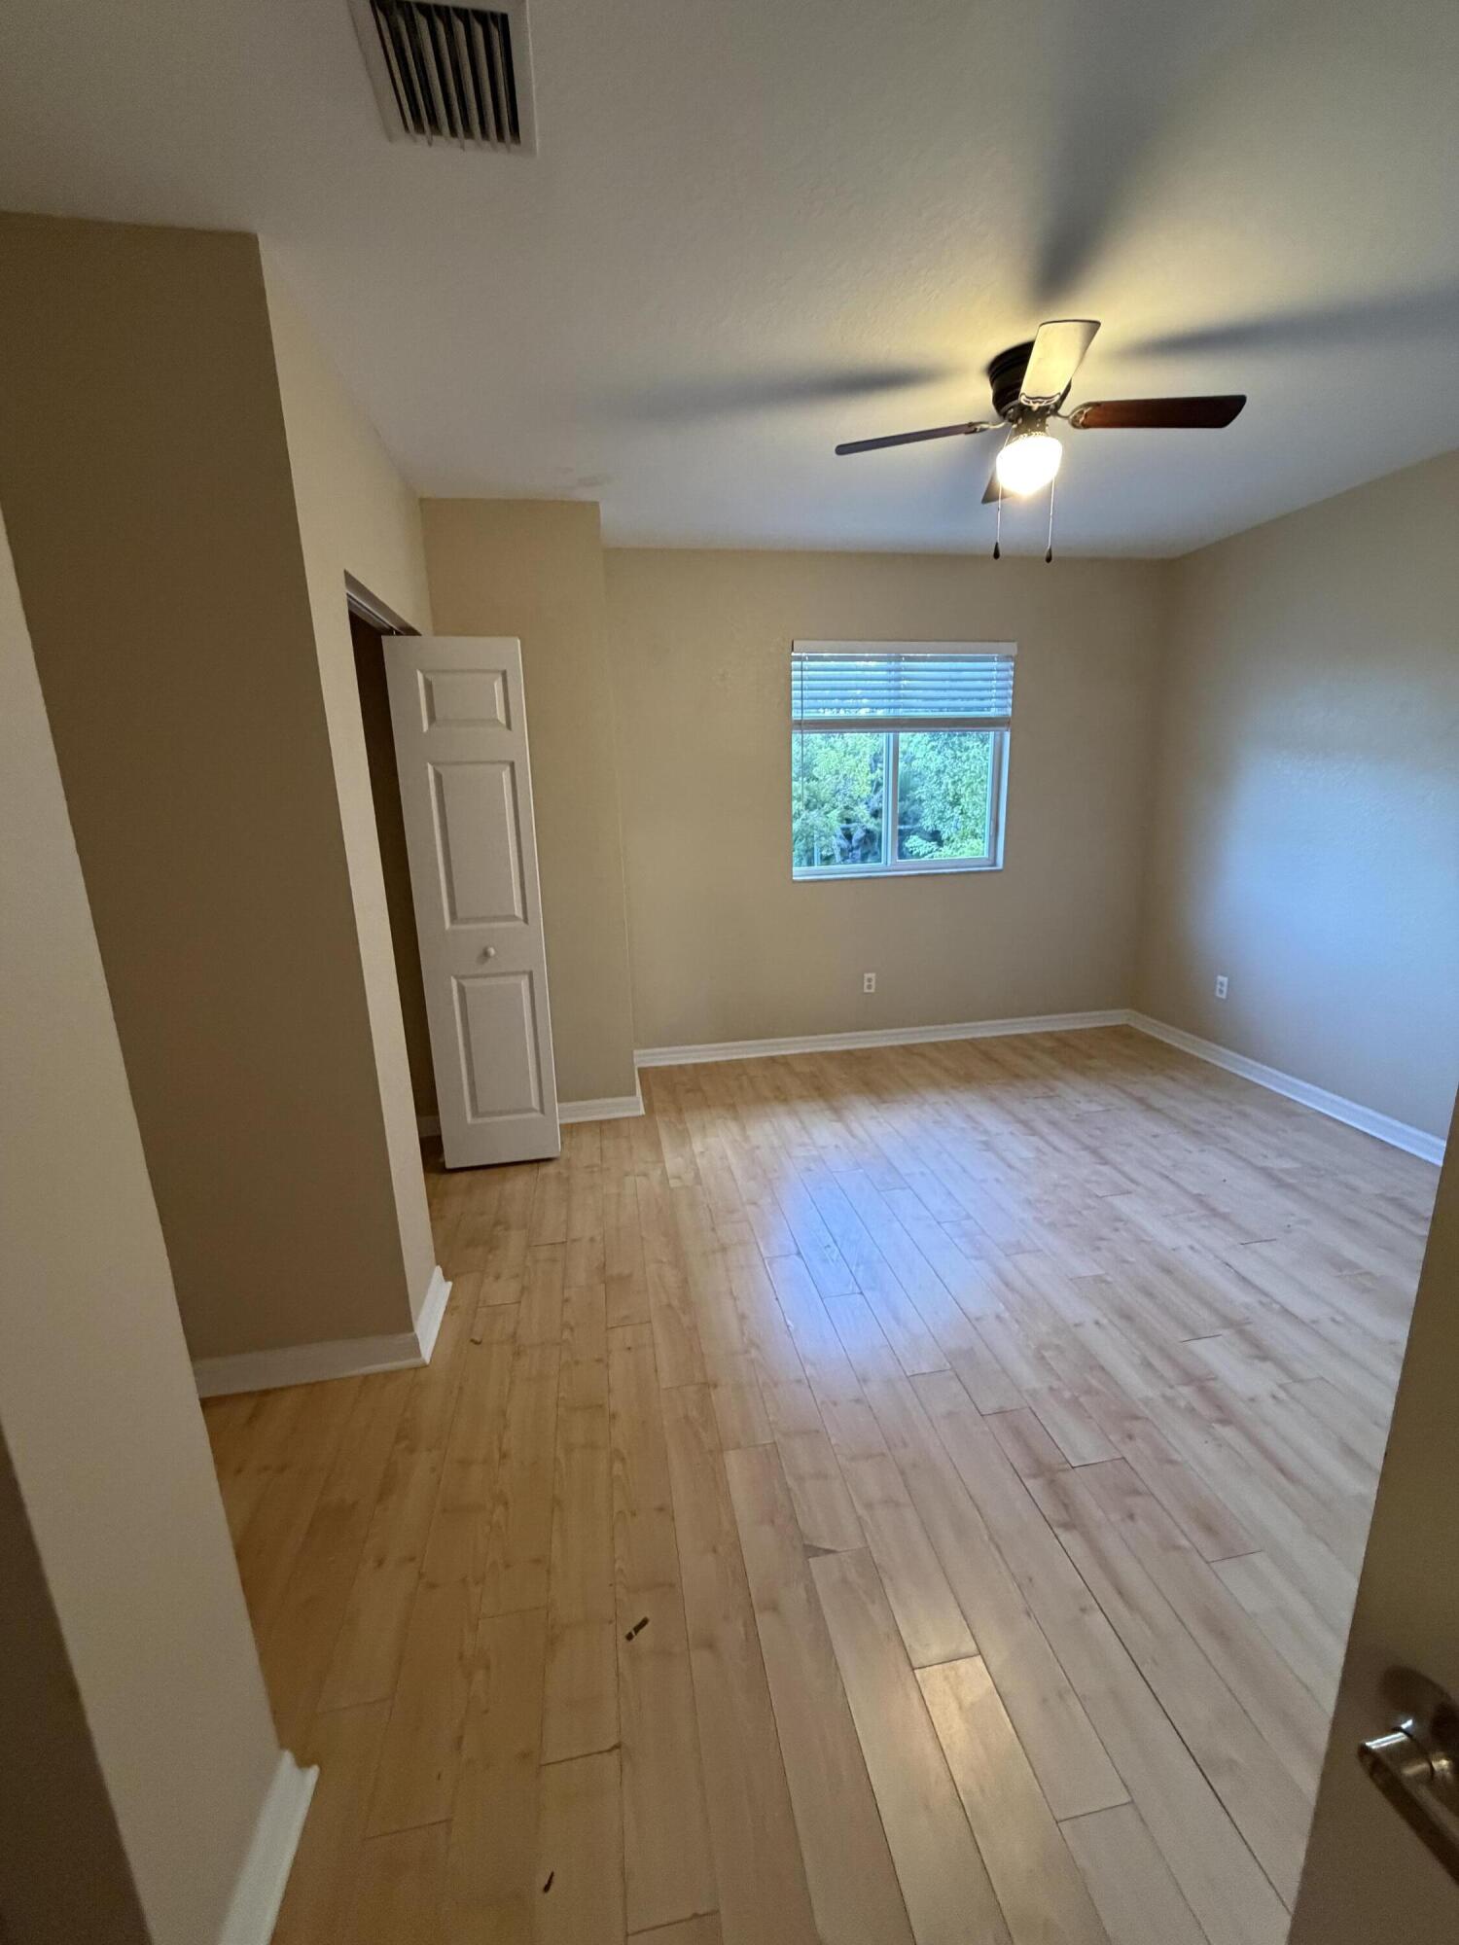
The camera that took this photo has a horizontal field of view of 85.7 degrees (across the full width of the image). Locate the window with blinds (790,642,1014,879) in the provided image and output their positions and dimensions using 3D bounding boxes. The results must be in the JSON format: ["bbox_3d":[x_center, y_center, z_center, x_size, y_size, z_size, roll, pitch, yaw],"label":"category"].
[{"bbox_3d":[0.916,-1.113,4.176,1.210,1.188,0.090,-4,14,-9],"label":"window with blinds"}]

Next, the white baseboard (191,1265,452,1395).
[{"bbox_3d":[-1.129,0.992,2.222,0.588,0.100,0.342,-4,14,-9],"label":"white baseboard"}]

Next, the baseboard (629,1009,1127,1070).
[{"bbox_3d":[0.947,0.368,4.508,2.959,0.097,0.018,-4,14,-9],"label":"baseboard"}]

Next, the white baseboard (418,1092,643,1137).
[{"bbox_3d":[-0.886,0.651,3.579,0.988,0.095,0.018,-4,14,-9],"label":"white baseboard"}]

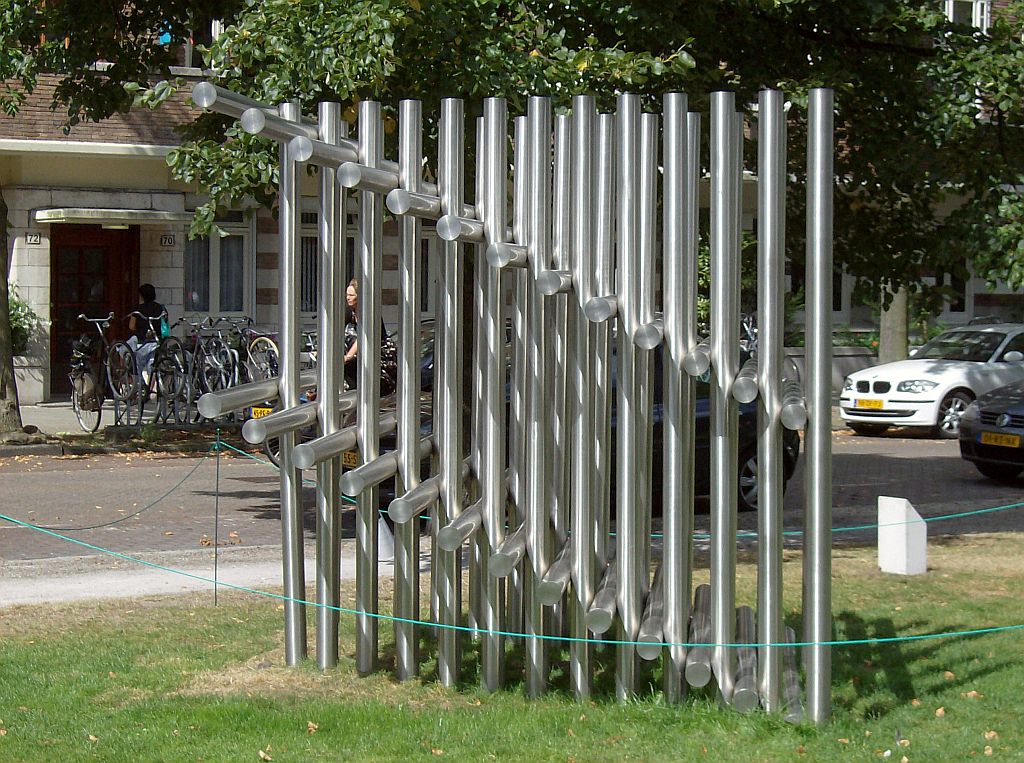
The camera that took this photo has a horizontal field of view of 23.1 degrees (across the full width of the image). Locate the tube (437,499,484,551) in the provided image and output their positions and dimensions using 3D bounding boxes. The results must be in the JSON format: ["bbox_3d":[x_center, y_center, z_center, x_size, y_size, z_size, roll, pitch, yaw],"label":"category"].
[{"bbox_3d":[-0.135,0.661,12.971,0.114,0.114,2.915,1,3,6],"label":"tube"}]

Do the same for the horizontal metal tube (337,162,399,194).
[{"bbox_3d":[-0.594,-1.009,12.927,0.114,0.114,2.915,1,3,6],"label":"horizontal metal tube"}]

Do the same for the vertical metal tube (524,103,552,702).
[{"bbox_3d":[0.112,0.069,10.620,0.102,2.530,0.102,0,2,5],"label":"vertical metal tube"}]

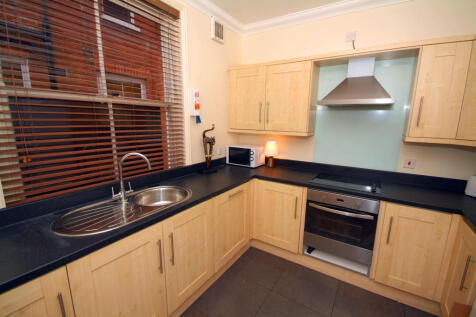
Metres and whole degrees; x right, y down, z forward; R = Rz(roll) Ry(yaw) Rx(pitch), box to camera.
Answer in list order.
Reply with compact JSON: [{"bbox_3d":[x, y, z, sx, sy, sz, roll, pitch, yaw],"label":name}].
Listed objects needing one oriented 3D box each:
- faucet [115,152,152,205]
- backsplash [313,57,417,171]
[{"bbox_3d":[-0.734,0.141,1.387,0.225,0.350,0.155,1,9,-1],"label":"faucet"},{"bbox_3d":[1.292,-0.455,2.151,0.855,1.125,0.012,7,11,31],"label":"backsplash"}]

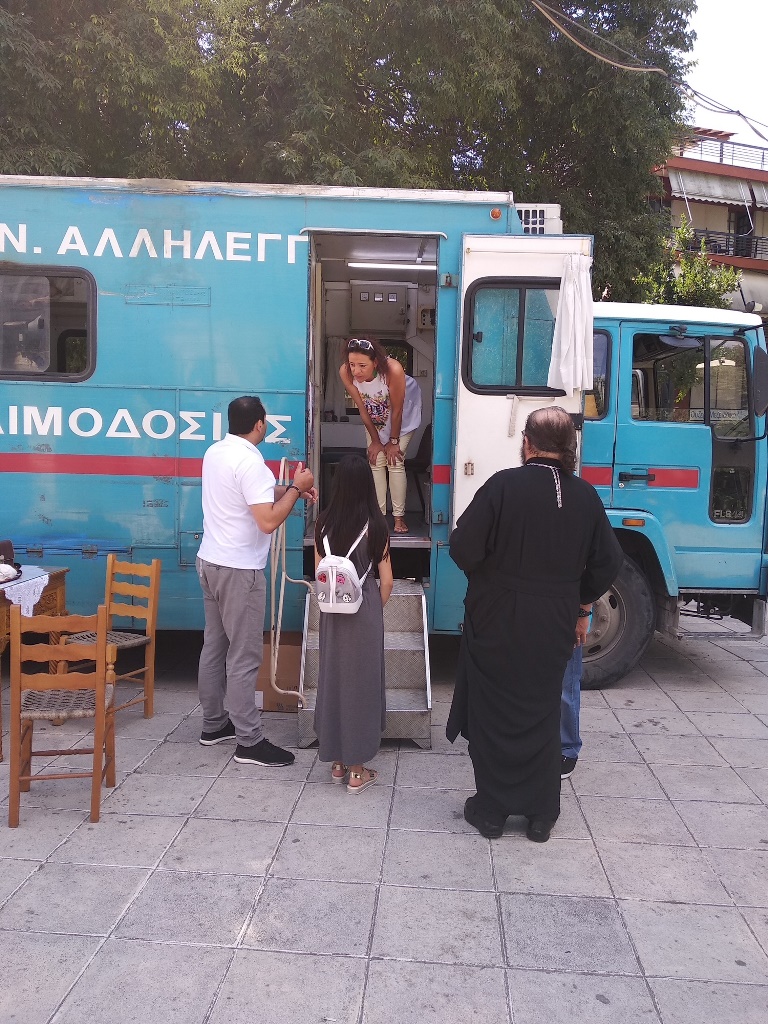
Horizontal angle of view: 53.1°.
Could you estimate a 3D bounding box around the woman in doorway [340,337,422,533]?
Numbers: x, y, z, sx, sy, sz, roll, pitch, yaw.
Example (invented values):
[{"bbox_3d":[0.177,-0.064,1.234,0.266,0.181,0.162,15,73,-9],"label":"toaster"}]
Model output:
[{"bbox_3d":[-0.011,-0.503,5.086,0.440,1.280,0.520,3,5,28],"label":"woman in doorway"}]

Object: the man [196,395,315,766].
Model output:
[{"bbox_3d":[-0.655,0.311,3.748,0.520,1.750,0.480,-2,5,-33],"label":"man"}]

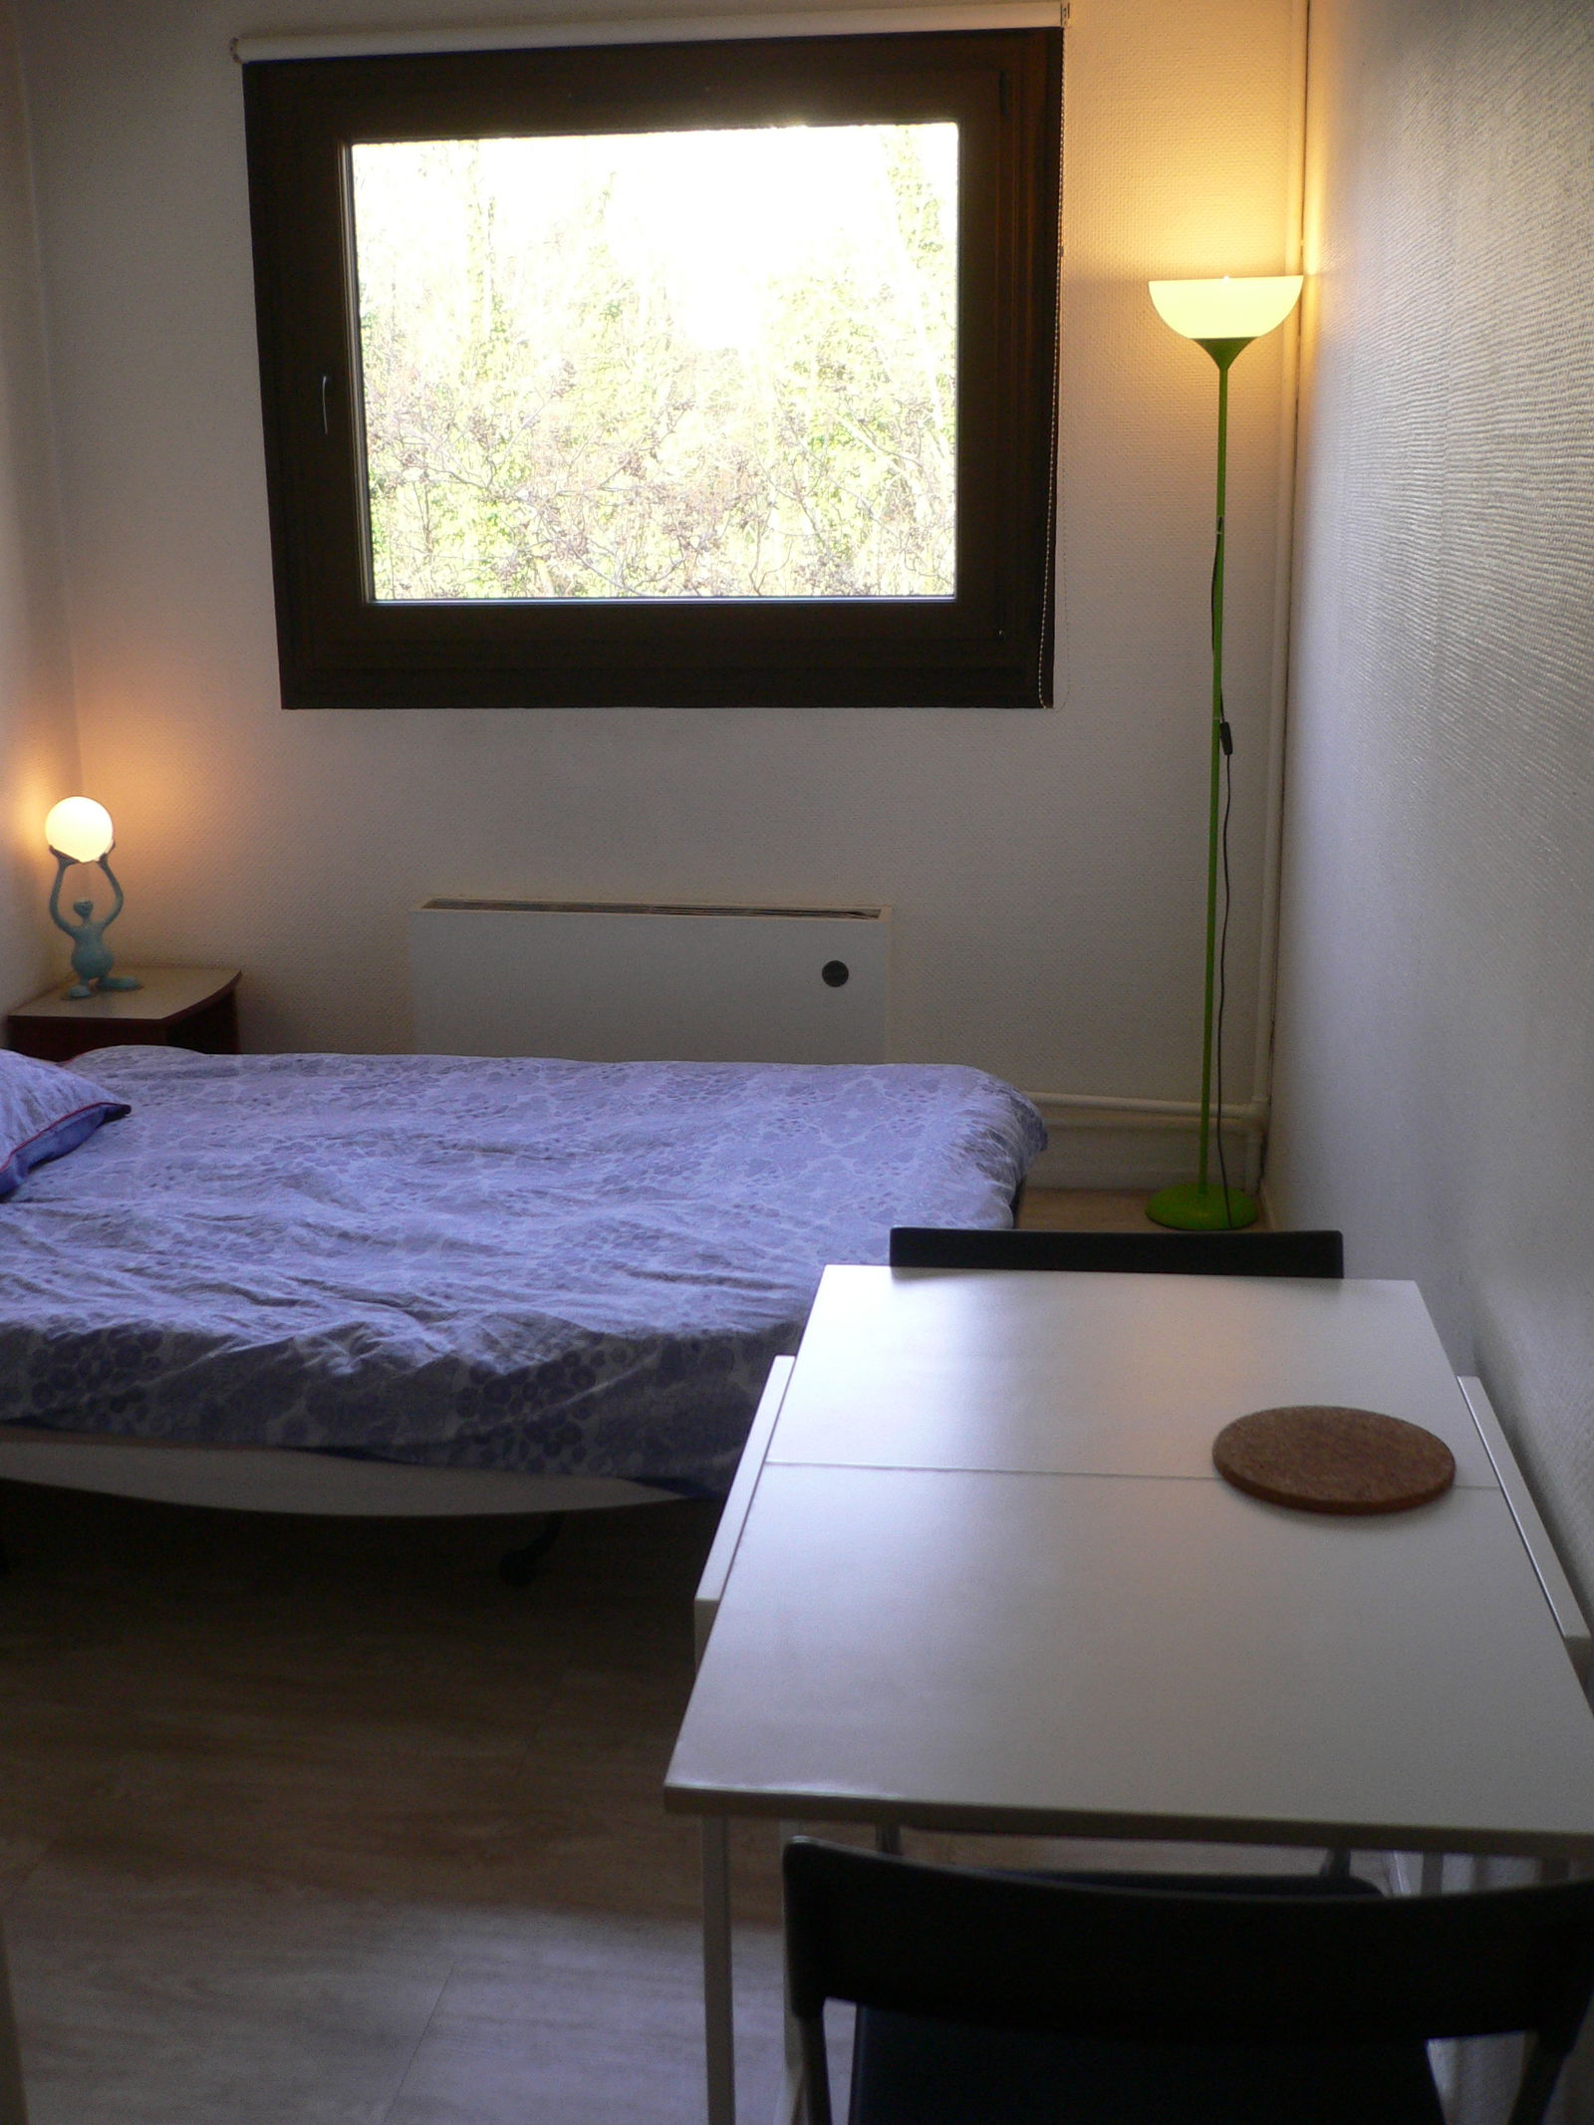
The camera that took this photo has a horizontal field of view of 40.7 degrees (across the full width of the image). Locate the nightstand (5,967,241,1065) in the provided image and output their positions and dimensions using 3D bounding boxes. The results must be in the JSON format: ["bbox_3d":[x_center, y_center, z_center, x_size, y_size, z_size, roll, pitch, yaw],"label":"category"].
[{"bbox_3d":[-1.378,0.072,4.516,0.370,0.453,0.475,1,15,7],"label":"nightstand"}]

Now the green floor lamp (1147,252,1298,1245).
[{"bbox_3d":[0.809,-0.571,4.171,0.283,1.825,0.283,1,15,7],"label":"green floor lamp"}]

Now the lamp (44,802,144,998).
[{"bbox_3d":[-1.457,-0.336,4.404,0.165,0.400,0.165,-11,18,-35],"label":"lamp"}]

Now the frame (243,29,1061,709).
[{"bbox_3d":[-0.294,-1.340,4.247,1.600,1.270,0.100,1,15,7],"label":"frame"}]

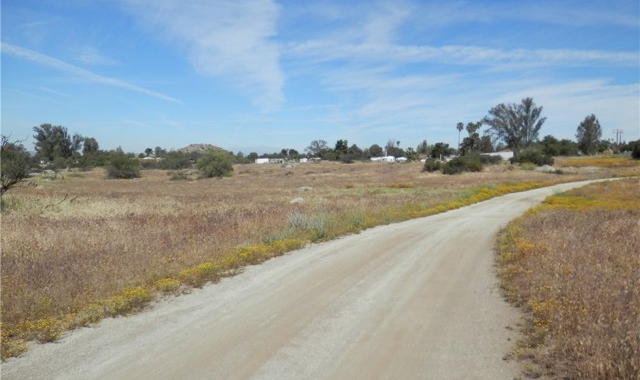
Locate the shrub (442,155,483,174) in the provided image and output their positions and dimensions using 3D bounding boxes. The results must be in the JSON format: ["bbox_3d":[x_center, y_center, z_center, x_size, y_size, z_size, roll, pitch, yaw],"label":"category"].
[{"bbox_3d":[13.257,-2.372,43.000,3.721,1.861,3.000,0,4,0],"label":"shrub"}]

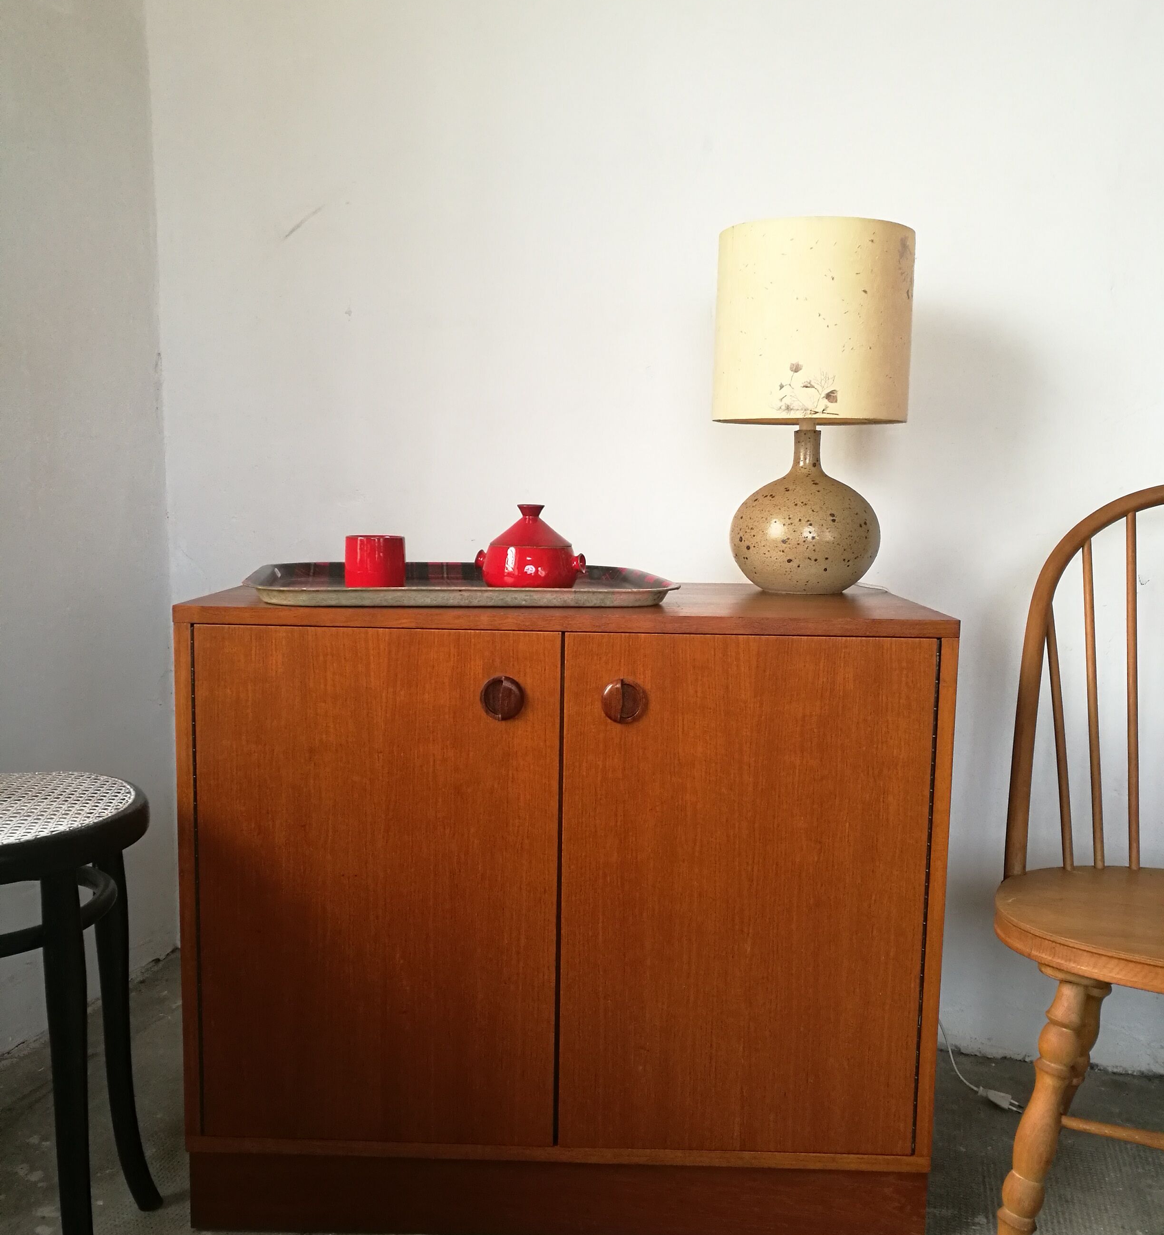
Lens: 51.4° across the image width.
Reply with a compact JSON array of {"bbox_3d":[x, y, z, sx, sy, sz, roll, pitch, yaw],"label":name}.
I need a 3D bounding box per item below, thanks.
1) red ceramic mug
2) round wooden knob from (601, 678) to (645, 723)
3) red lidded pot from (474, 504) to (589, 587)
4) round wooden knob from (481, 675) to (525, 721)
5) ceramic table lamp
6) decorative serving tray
[{"bbox_3d":[-0.258,-0.066,1.512,0.075,0.070,0.075,1,7,0],"label":"red ceramic mug"},{"bbox_3d":[0.047,0.094,1.354,0.049,0.049,0.020,1,7,1],"label":"round wooden knob"},{"bbox_3d":[-0.065,-0.088,1.557,0.143,0.110,0.121,3,7,20],"label":"red lidded pot"},{"bbox_3d":[-0.089,0.090,1.356,0.049,0.049,0.020,1,7,1],"label":"round wooden knob"},{"bbox_3d":[0.312,-0.276,1.639,0.259,0.482,0.259,1,7,1],"label":"ceramic table lamp"},{"bbox_3d":[-0.157,-0.044,1.576,0.521,0.023,0.394,0,7,-8],"label":"decorative serving tray"}]

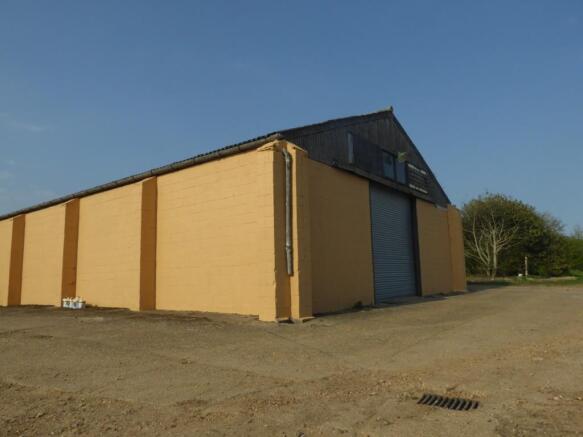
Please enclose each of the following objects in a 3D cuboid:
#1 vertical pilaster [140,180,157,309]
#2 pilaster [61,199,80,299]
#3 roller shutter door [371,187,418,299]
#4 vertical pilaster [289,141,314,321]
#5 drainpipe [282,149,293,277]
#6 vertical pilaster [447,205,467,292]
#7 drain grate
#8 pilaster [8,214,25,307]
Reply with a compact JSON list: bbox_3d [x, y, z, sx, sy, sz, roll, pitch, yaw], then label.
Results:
[{"bbox_3d":[-4.025,0.644,11.090,0.444,3.660,0.476,-8,-10,37],"label":"vertical pilaster"},{"bbox_3d":[-7.596,1.124,13.769,0.439,3.651,0.476,-8,-10,37],"label":"pilaster"},{"bbox_3d":[3.528,0.951,13.822,0.119,3.596,3.843,-8,-10,37],"label":"roller shutter door"},{"bbox_3d":[0.053,0.235,8.651,0.549,3.697,0.476,-8,-10,37],"label":"vertical pilaster"},{"bbox_3d":[-0.067,-0.133,8.311,0.146,2.635,0.183,-8,-10,37],"label":"drainpipe"},{"bbox_3d":[7.663,1.333,18.551,0.604,3.962,0.476,-8,-10,37],"label":"vertical pilaster"},{"bbox_3d":[1.349,1.596,3.470,0.481,0.040,0.283,-6,-9,31],"label":"drain grate"},{"bbox_3d":[-11.248,1.651,16.505,0.439,3.715,0.476,-8,-10,37],"label":"pilaster"}]

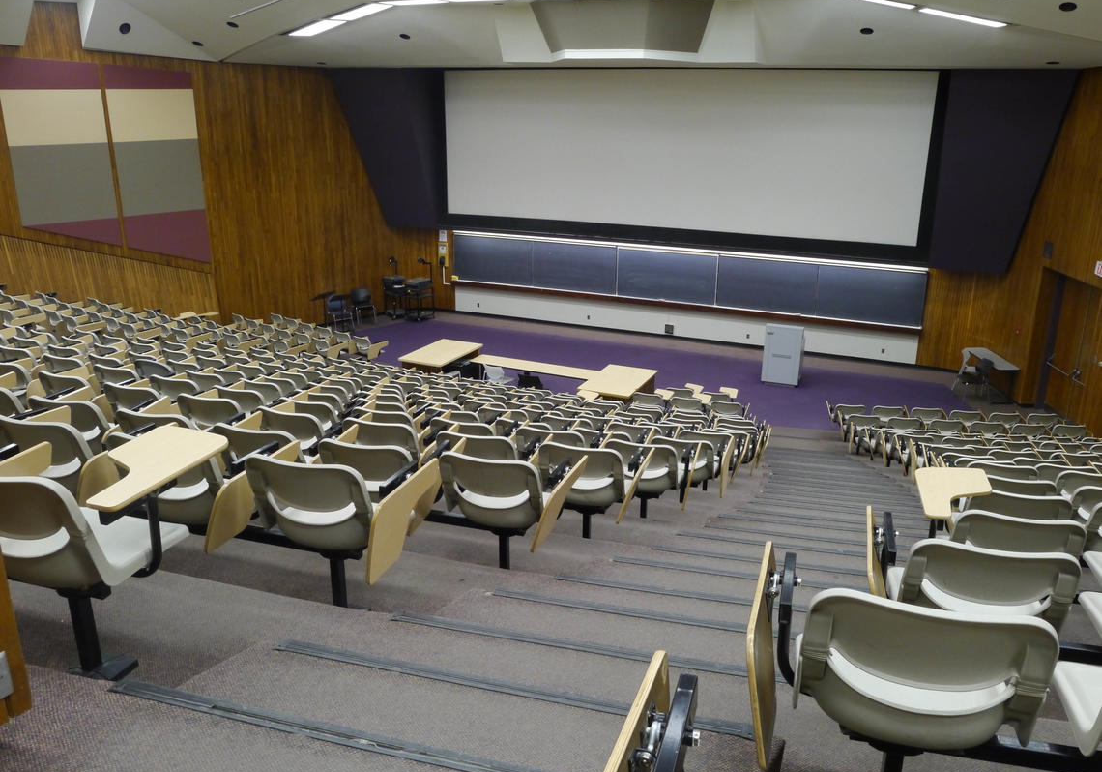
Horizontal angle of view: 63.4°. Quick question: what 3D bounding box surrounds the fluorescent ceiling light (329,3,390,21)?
[{"bbox_3d":[-3.580,-7.066,16.813,1.200,0.060,0.580,1,15,38],"label":"fluorescent ceiling light"}]

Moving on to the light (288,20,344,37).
[{"bbox_3d":[-4.614,-7.075,17.614,1.200,0.060,0.580,1,15,38],"label":"light"}]

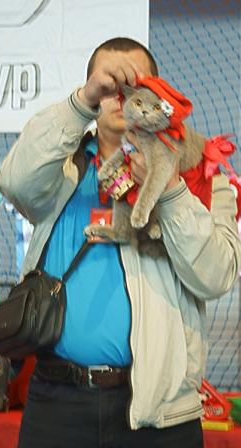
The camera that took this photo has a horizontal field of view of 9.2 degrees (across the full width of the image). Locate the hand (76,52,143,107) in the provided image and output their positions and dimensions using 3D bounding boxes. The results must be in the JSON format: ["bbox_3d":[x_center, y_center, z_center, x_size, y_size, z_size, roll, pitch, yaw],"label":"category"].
[{"bbox_3d":[-0.021,-0.303,3.150,0.120,0.115,0.090,1,1,32],"label":"hand"}]

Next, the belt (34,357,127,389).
[{"bbox_3d":[-0.017,0.320,3.240,0.345,0.055,0.240,0,1,7],"label":"belt"}]

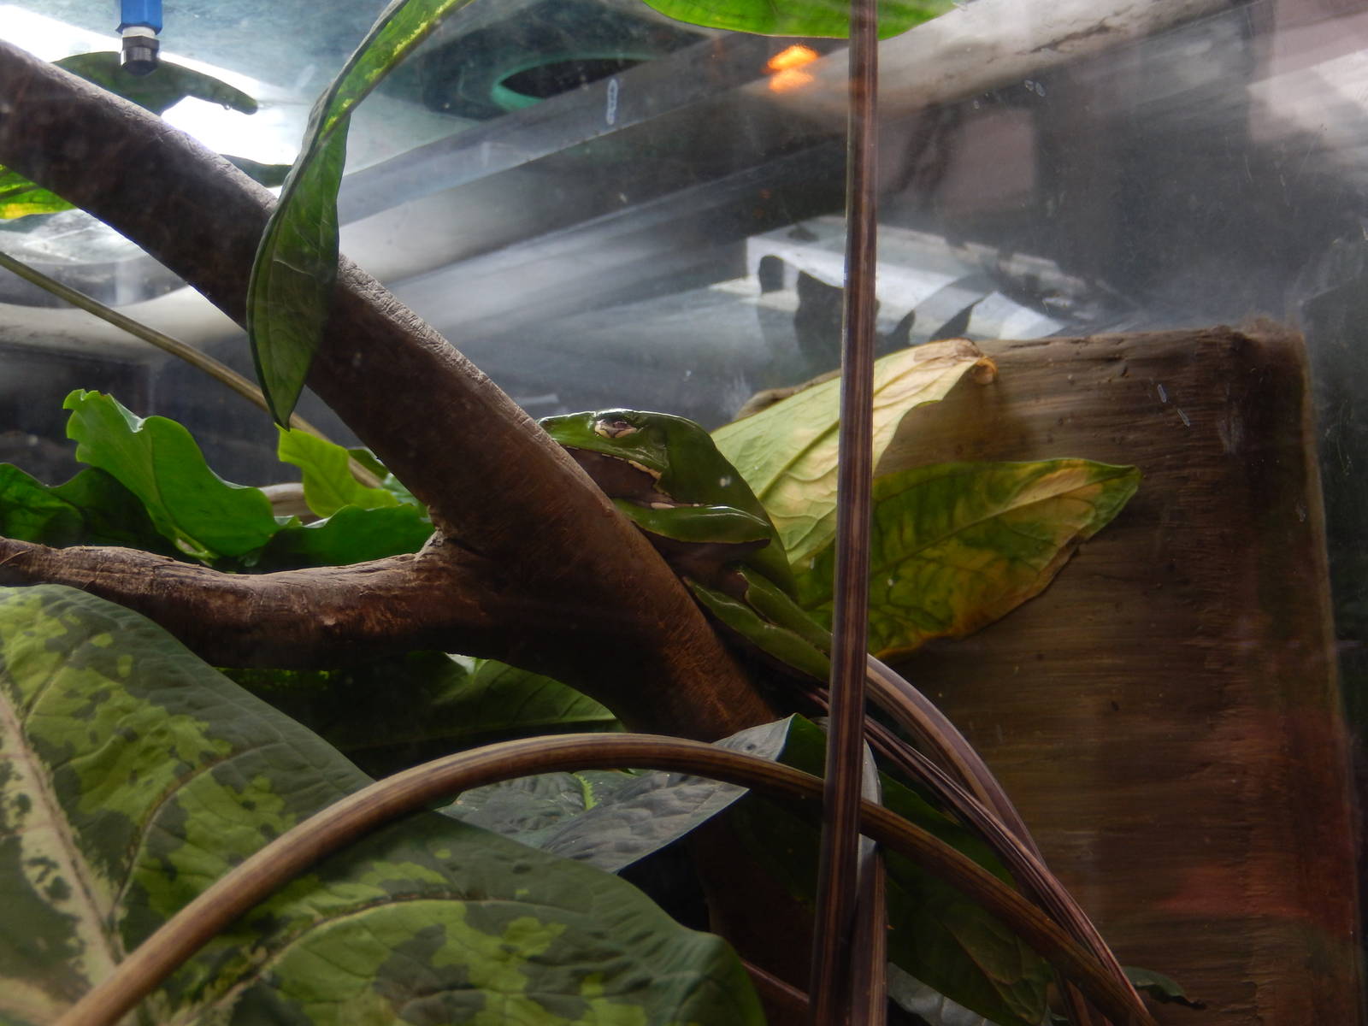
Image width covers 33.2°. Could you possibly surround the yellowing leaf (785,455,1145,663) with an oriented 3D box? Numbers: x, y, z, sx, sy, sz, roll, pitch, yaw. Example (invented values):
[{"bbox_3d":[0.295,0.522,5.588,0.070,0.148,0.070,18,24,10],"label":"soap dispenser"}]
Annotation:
[{"bbox_3d":[0.076,0.013,0.655,0.110,0.055,0.017,-23,-16,-12],"label":"yellowing leaf"}]

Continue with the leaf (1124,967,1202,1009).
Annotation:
[{"bbox_3d":[0.133,0.137,0.655,0.030,0.009,0.015,26,35,6],"label":"leaf"}]

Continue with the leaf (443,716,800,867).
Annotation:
[{"bbox_3d":[-0.018,0.072,0.575,0.106,0.050,0.018,-16,-51,-3],"label":"leaf"}]

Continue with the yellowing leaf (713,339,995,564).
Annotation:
[{"bbox_3d":[0.044,-0.015,0.655,0.112,0.050,0.020,-37,-31,-17],"label":"yellowing leaf"}]

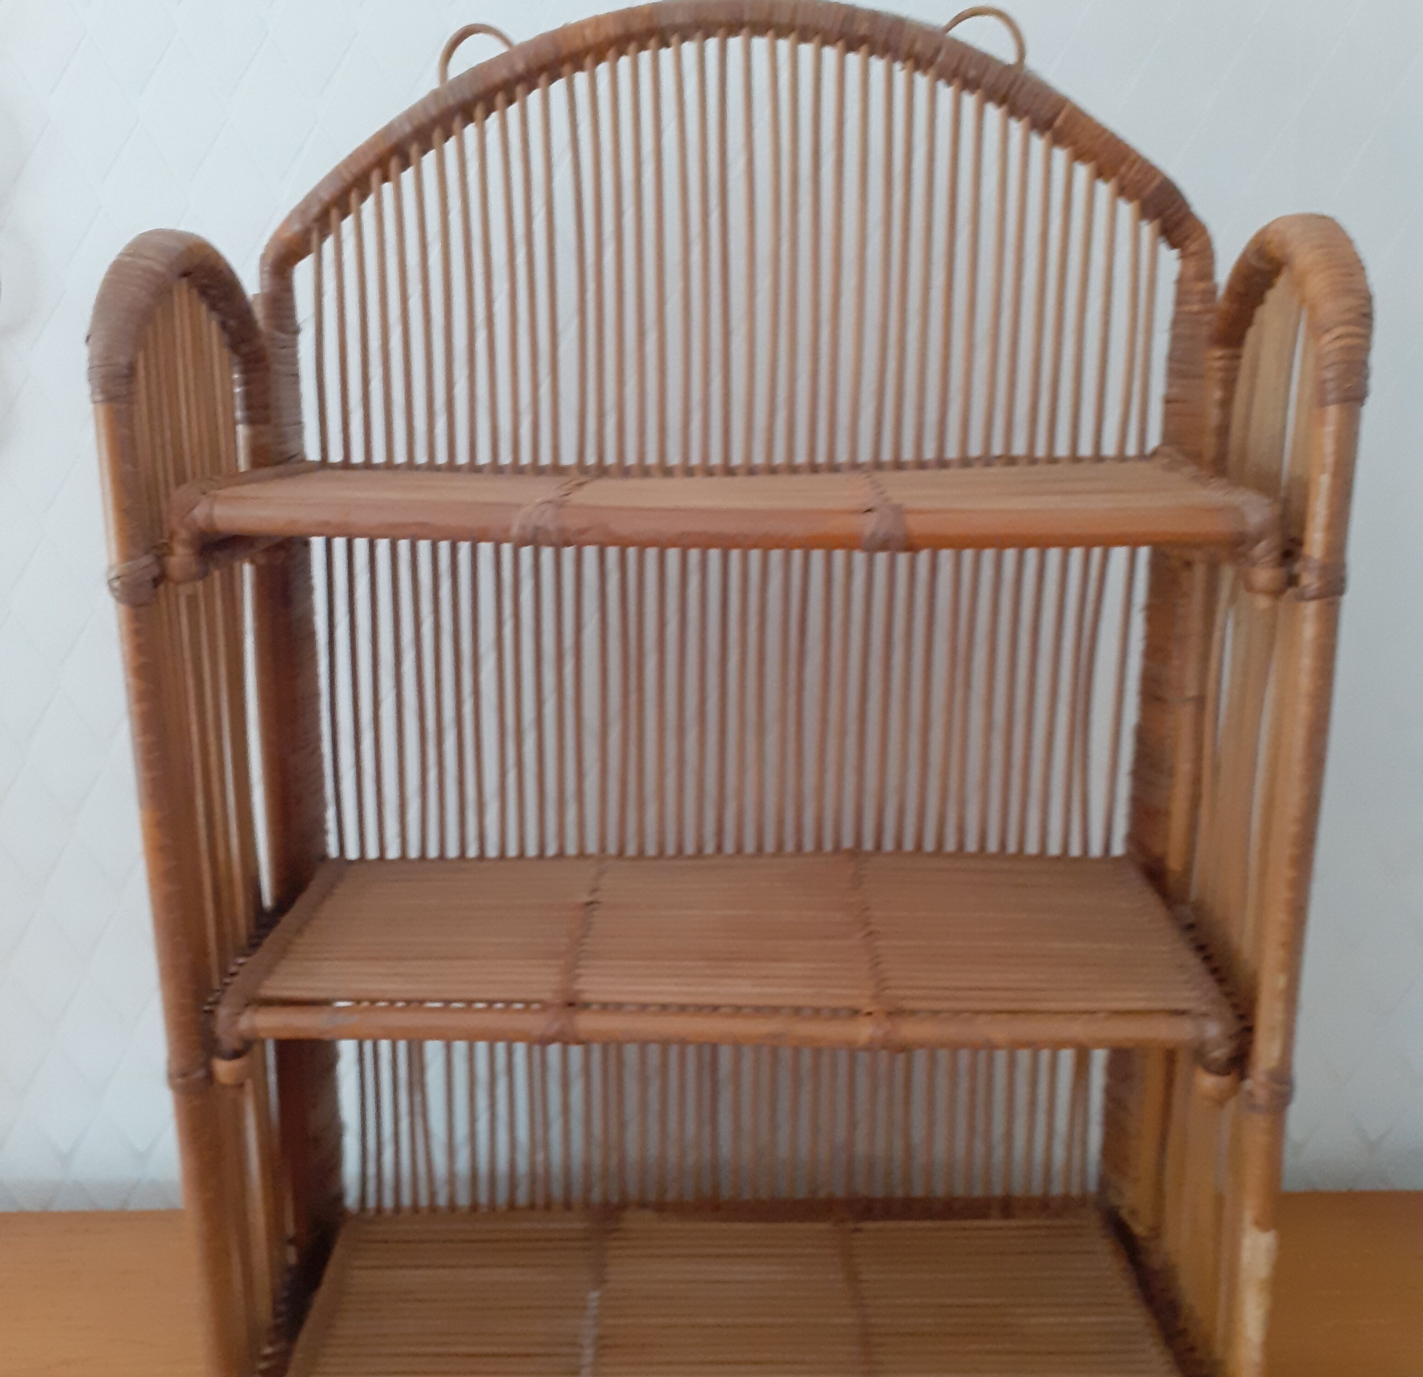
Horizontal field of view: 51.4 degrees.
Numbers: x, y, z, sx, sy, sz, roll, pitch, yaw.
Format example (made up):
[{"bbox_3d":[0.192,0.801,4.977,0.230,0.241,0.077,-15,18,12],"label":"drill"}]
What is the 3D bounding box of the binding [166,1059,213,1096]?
[{"bbox_3d":[-0.213,0.159,0.603,0.018,0.012,0.019,0,14,1],"label":"binding"}]

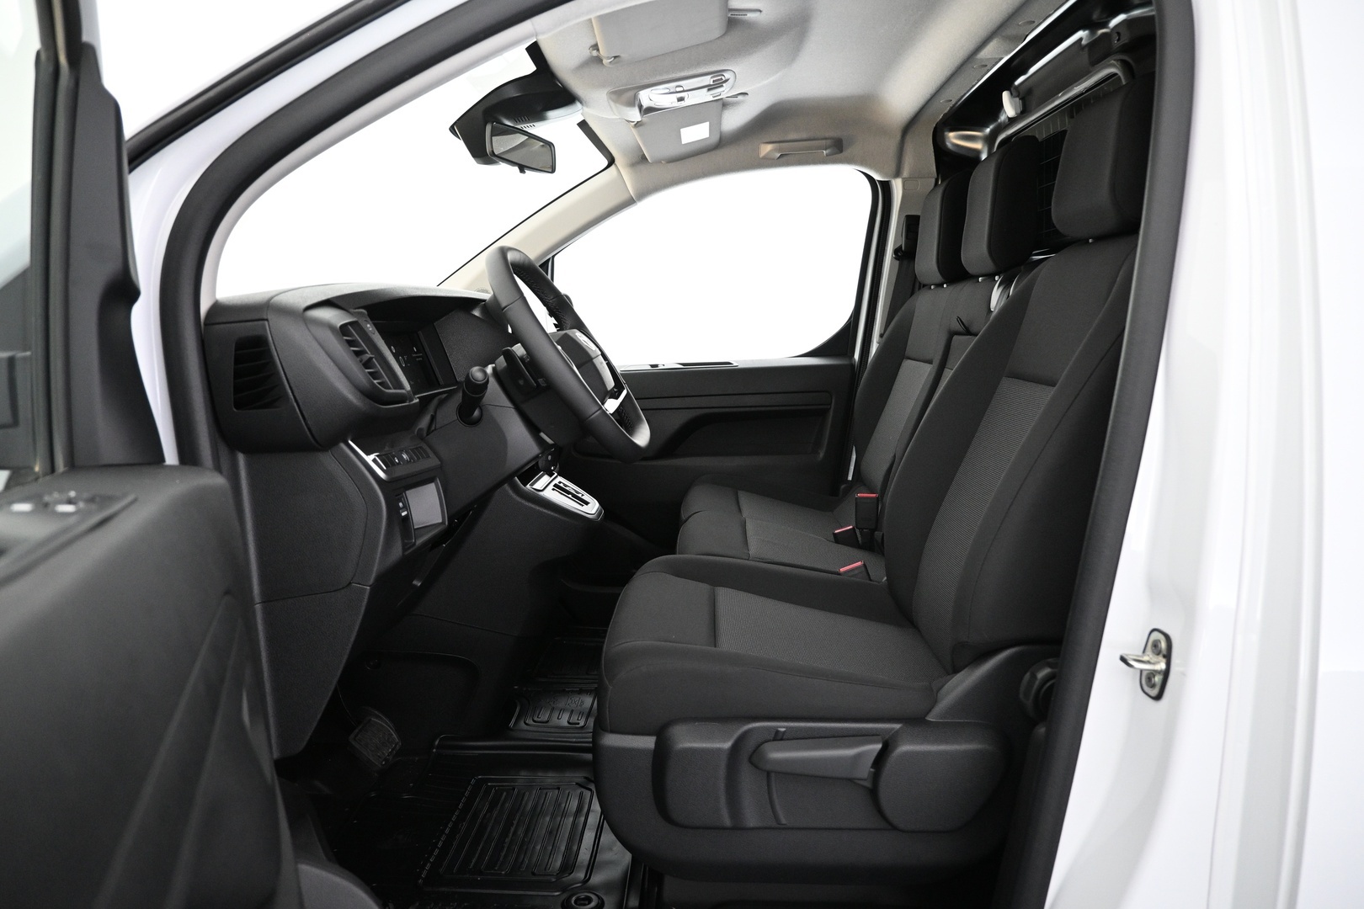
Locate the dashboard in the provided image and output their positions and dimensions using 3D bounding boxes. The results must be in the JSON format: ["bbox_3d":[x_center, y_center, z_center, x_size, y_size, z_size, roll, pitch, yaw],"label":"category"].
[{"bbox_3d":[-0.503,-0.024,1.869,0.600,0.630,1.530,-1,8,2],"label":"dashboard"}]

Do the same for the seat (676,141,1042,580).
[{"bbox_3d":[0.355,-0.150,1.917,0.745,0.970,0.400,-1,8,2],"label":"seat"}]

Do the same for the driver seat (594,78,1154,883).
[{"bbox_3d":[0.298,-0.002,1.389,0.825,1.085,0.540,-1,8,2],"label":"driver seat"}]

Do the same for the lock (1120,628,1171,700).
[{"bbox_3d":[0.504,0.228,0.993,0.041,0.065,0.046,-1,8,2],"label":"lock"}]

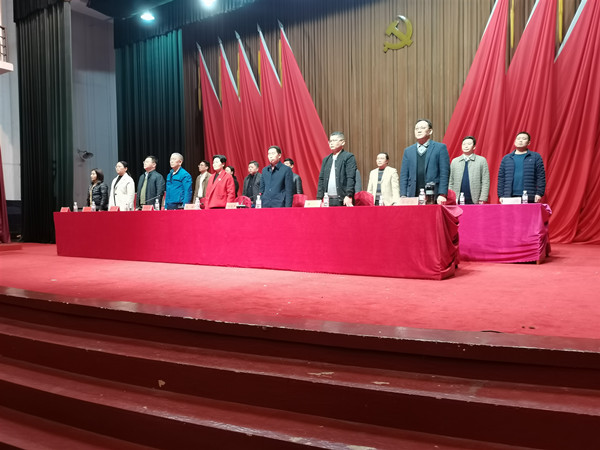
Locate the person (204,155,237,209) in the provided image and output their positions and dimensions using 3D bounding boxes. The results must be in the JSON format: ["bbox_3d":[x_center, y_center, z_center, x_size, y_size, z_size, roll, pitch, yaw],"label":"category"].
[{"bbox_3d":[-1.258,-0.300,7.692,0.460,1.600,0.300,0,2,31],"label":"person"}]

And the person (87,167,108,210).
[{"bbox_3d":[-3.757,-0.271,9.082,0.450,1.567,0.300,0,2,32],"label":"person"}]

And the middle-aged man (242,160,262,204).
[{"bbox_3d":[-0.864,-0.384,9.386,0.510,1.682,0.320,0,2,32],"label":"middle-aged man"}]

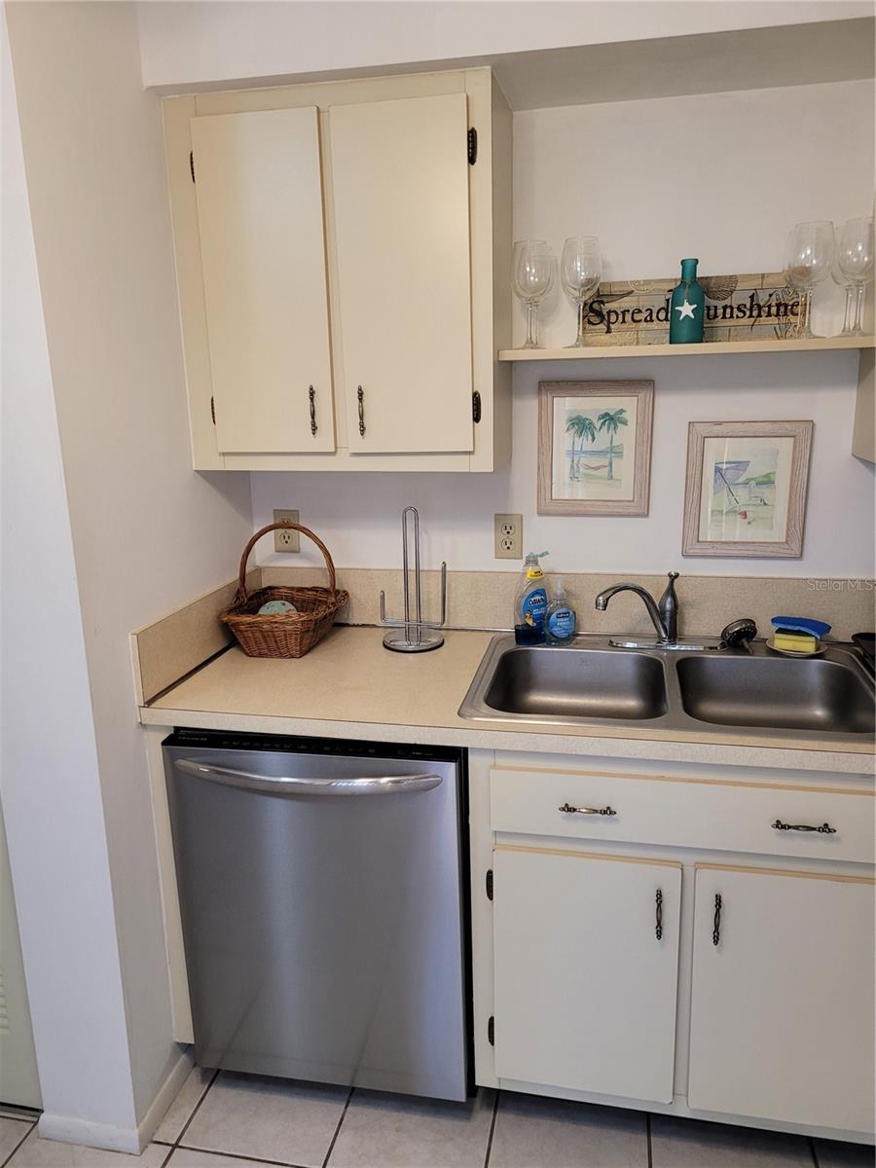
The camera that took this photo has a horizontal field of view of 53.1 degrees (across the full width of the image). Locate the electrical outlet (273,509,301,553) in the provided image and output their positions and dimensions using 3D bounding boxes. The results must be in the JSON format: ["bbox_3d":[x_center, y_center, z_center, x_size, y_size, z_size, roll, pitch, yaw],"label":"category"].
[{"bbox_3d":[-0.396,-0.138,2.306,0.070,0.114,0.007,2,14,12],"label":"electrical outlet"}]

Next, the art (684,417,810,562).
[{"bbox_3d":[0.714,-0.218,2.035,0.268,0.313,0.020,2,14,12],"label":"art"}]

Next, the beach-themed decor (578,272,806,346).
[{"bbox_3d":[0.554,-0.600,1.932,0.482,0.147,0.020,1,7,12],"label":"beach-themed decor"}]

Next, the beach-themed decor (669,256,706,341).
[{"bbox_3d":[0.524,-0.592,1.843,0.071,0.171,0.071,2,14,16],"label":"beach-themed decor"}]

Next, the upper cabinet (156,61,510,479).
[{"bbox_3d":[-0.196,-0.653,1.964,0.686,0.766,0.315,1,14,12],"label":"upper cabinet"}]

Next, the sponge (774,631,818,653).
[{"bbox_3d":[0.810,0.126,1.984,0.086,0.037,0.060,5,15,25],"label":"sponge"}]

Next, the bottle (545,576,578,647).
[{"bbox_3d":[0.289,0.061,2.070,0.074,0.166,0.048,0,14,5],"label":"bottle"}]

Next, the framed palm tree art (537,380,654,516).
[{"bbox_3d":[0.372,-0.321,2.085,0.263,0.313,0.020,2,14,12],"label":"framed palm tree art"}]

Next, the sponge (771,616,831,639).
[{"bbox_3d":[0.827,0.096,2.011,0.126,0.032,0.070,10,15,10],"label":"sponge"}]

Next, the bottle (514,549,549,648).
[{"bbox_3d":[0.224,0.031,2.081,0.078,0.222,0.052,-4,14,-12],"label":"bottle"}]

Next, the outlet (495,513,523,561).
[{"bbox_3d":[0.177,-0.117,2.185,0.070,0.114,0.007,2,14,12],"label":"outlet"}]

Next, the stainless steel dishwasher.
[{"bbox_3d":[-0.188,0.636,2.046,0.604,0.825,0.625,1,14,12],"label":"stainless steel dishwasher"}]

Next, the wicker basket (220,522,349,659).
[{"bbox_3d":[-0.358,0.006,2.118,0.230,0.300,0.265,0,14,5],"label":"wicker basket"}]

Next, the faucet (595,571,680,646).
[{"bbox_3d":[0.464,0.066,2.029,0.214,0.182,0.050,-6,14,-20],"label":"faucet"}]

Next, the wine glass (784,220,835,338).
[{"bbox_3d":[0.744,-0.603,1.759,0.083,0.217,0.083,1,14,12],"label":"wine glass"}]

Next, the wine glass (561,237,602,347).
[{"bbox_3d":[0.308,-0.621,1.883,0.088,0.222,0.088,2,14,12],"label":"wine glass"}]

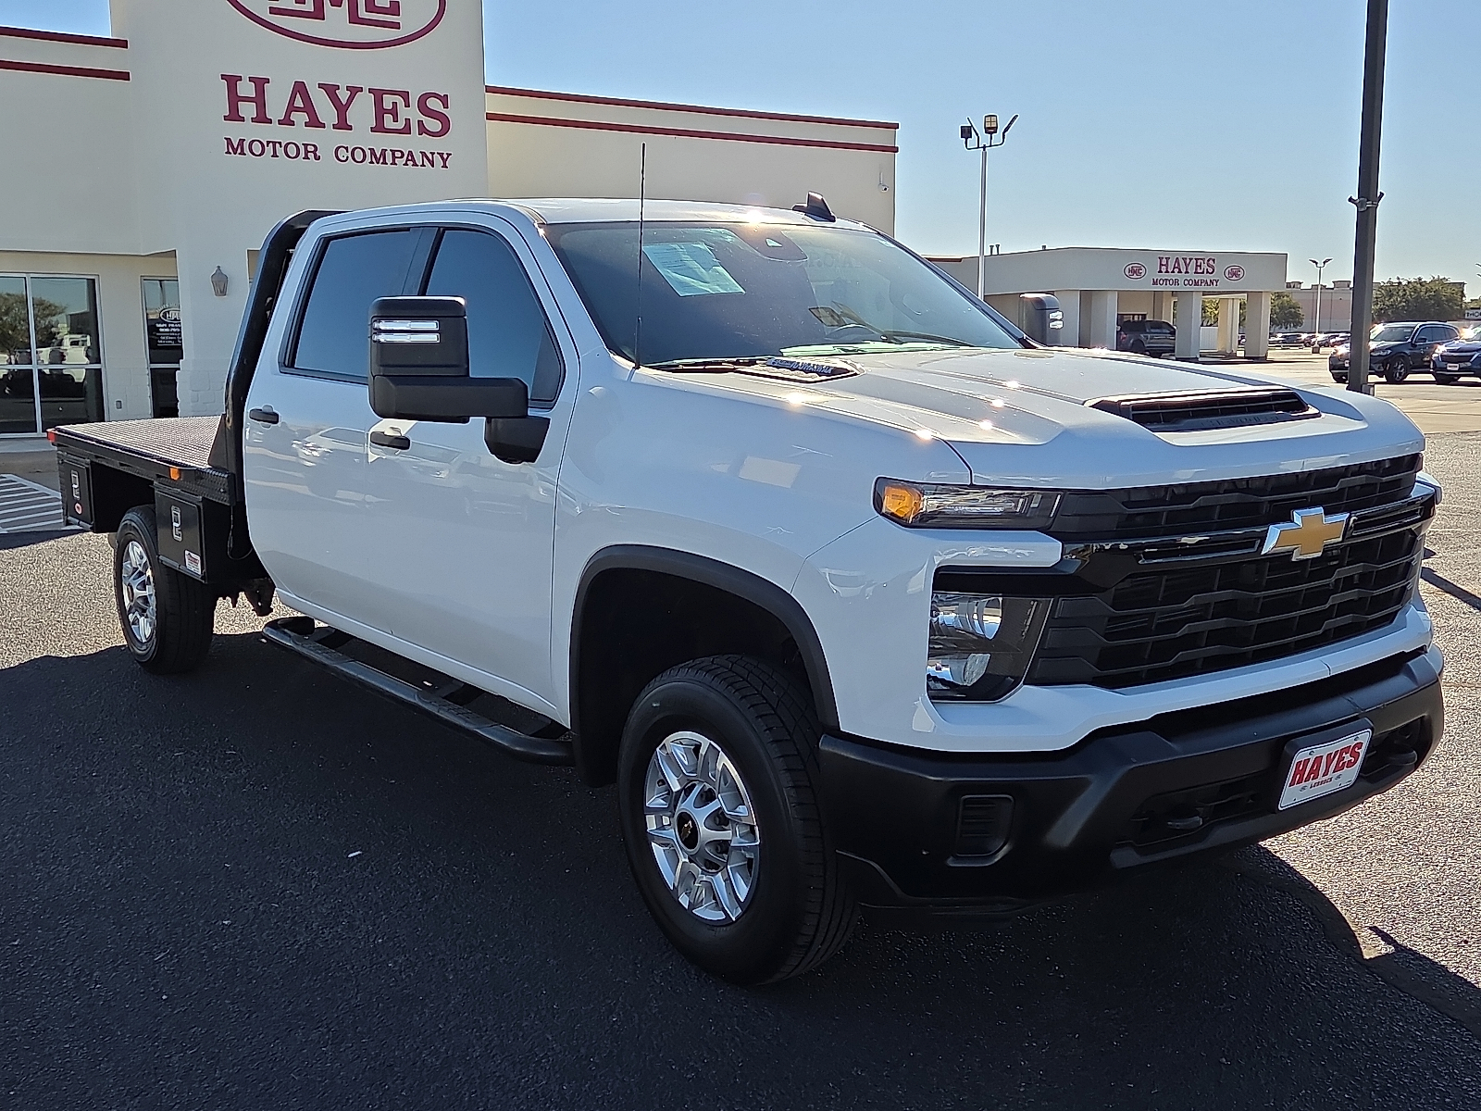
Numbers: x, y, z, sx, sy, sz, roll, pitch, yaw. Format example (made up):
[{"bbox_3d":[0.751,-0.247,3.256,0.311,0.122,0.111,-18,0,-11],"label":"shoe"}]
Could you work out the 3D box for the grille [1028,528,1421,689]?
[{"bbox_3d":[1.231,0.101,3.442,1.500,0.230,0.170,-8,13,-38],"label":"grille"}]

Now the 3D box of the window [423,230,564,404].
[{"bbox_3d":[-0.731,-0.703,4.356,0.070,0.510,0.970,11,1,-40],"label":"window"}]

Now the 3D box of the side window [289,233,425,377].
[{"bbox_3d":[-1.296,-0.836,5.051,0.060,0.480,0.800,11,1,-40],"label":"side window"}]

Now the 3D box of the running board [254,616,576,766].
[{"bbox_3d":[-1.107,0.399,4.902,0.200,0.110,2.070,-8,13,-38],"label":"running board"}]

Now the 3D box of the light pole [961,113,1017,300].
[{"bbox_3d":[6.635,-8.258,40.543,1.500,7.210,1.200,2,9,14],"label":"light pole"}]

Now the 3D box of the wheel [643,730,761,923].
[{"bbox_3d":[-0.029,0.653,3.714,0.200,0.470,0.470,-8,11,-38],"label":"wheel"}]

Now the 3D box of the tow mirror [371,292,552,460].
[{"bbox_3d":[-0.790,-0.467,4.038,0.465,0.440,0.260,-8,13,-38],"label":"tow mirror"}]

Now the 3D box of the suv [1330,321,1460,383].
[{"bbox_3d":[18.851,-5.901,42.962,4.750,1.730,1.920,-9,12,-42],"label":"suv"}]

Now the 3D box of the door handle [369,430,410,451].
[{"bbox_3d":[-1.105,-0.357,4.704,0.060,0.065,0.260,-8,13,-38],"label":"door handle"}]

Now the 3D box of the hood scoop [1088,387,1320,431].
[{"bbox_3d":[1.115,-0.348,3.511,0.710,0.085,0.170,-8,13,-38],"label":"hood scoop"}]

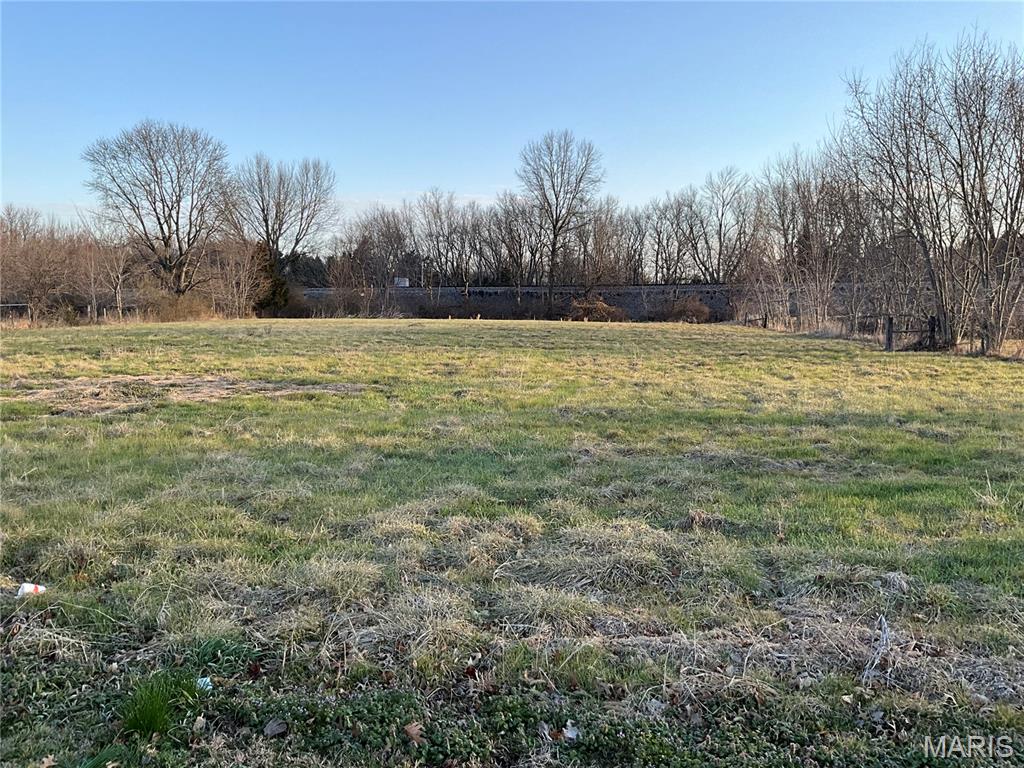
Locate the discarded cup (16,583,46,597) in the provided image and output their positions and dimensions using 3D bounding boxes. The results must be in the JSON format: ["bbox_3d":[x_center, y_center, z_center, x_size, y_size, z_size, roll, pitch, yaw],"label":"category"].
[{"bbox_3d":[-2.440,1.052,4.352,0.132,0.085,0.085,6,7,14],"label":"discarded cup"}]

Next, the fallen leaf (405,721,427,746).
[{"bbox_3d":[-0.330,1.202,2.952,0.095,0.022,0.075,16,26,37],"label":"fallen leaf"}]

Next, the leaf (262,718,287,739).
[{"bbox_3d":[-0.823,1.199,2.986,0.085,0.024,0.068,-12,24,-30],"label":"leaf"}]

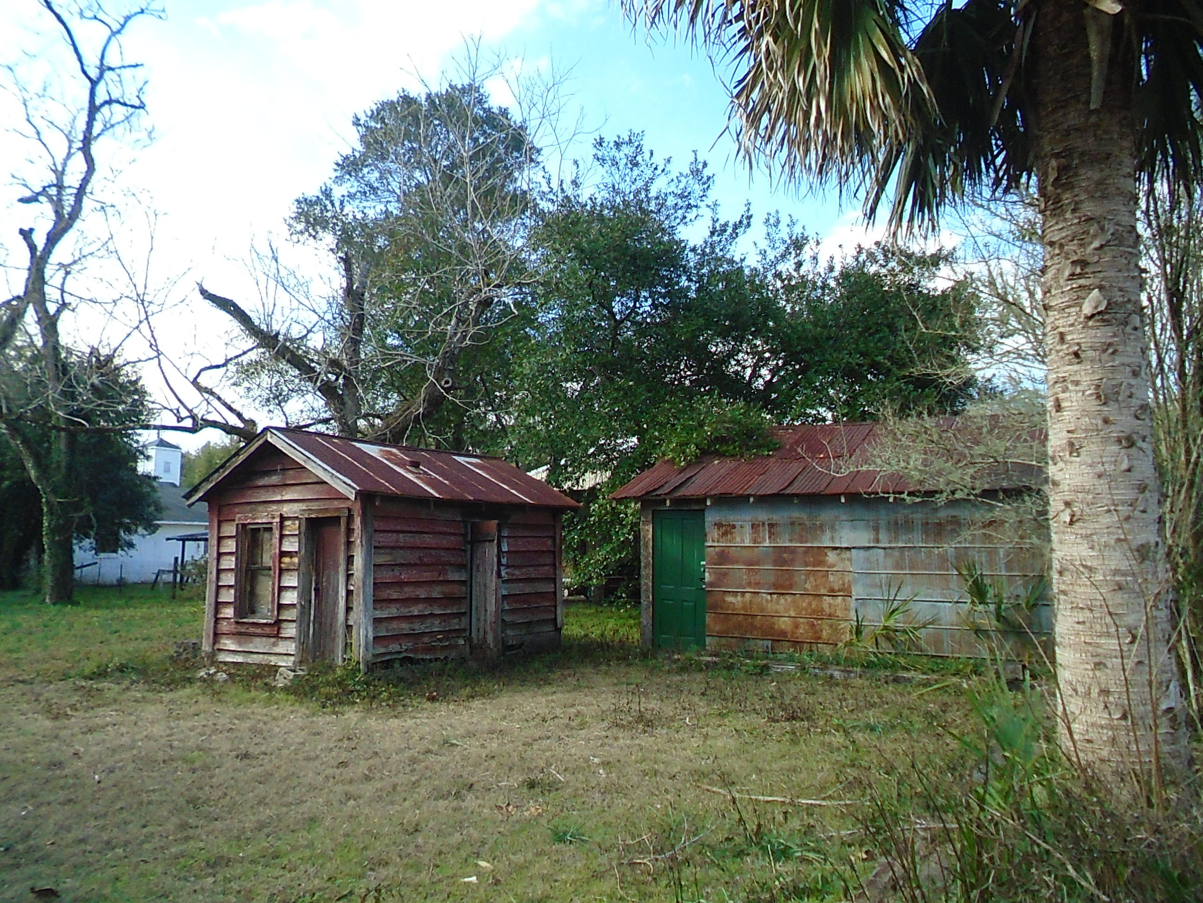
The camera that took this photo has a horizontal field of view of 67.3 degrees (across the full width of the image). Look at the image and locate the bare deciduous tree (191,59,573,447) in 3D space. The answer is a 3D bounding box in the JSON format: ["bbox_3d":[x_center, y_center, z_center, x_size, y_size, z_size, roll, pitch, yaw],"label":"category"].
[{"bbox_3d":[-4.481,-2.630,18.906,8.000,12.230,7.200,0,-6,0],"label":"bare deciduous tree"}]

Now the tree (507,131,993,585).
[{"bbox_3d":[2.985,-1.709,19.107,10.110,10.470,8.500,0,-6,0],"label":"tree"}]

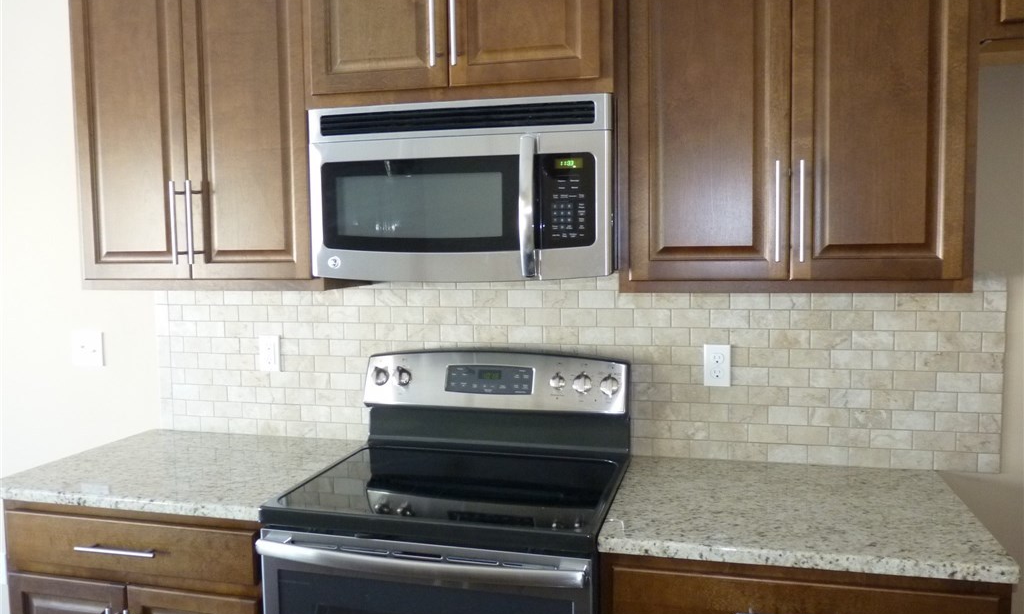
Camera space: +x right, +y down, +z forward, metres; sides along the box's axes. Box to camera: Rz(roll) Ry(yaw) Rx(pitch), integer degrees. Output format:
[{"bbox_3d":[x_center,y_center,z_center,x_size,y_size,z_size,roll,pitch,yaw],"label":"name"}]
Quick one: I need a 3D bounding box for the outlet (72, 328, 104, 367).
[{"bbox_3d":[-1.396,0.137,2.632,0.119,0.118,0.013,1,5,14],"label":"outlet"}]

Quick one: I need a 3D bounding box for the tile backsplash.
[{"bbox_3d":[0.043,0.155,2.281,2.432,0.510,0.011,1,5,14],"label":"tile backsplash"}]

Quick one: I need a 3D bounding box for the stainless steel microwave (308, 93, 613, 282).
[{"bbox_3d":[-0.098,-0.289,2.068,0.758,0.423,0.406,1,5,14],"label":"stainless steel microwave"}]

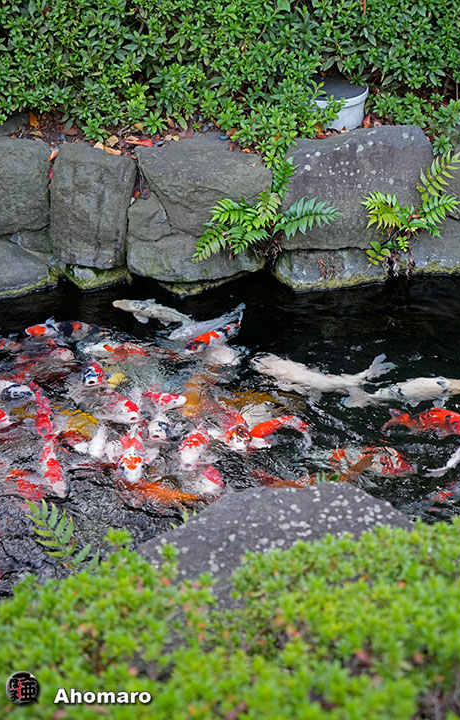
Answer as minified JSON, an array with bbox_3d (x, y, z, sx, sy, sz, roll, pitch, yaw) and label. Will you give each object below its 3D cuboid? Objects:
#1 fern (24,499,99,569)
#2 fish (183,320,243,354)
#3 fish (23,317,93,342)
[{"bbox_3d":[-0.439,0.465,2.740,0.190,0.160,0.160,0,35,0],"label":"fern"},{"bbox_3d":[-0.059,-0.098,4.106,0.294,0.090,0.100,-28,44,-33],"label":"fish"},{"bbox_3d":[-0.659,-0.117,4.133,0.312,0.090,0.110,-2,36,-2],"label":"fish"}]

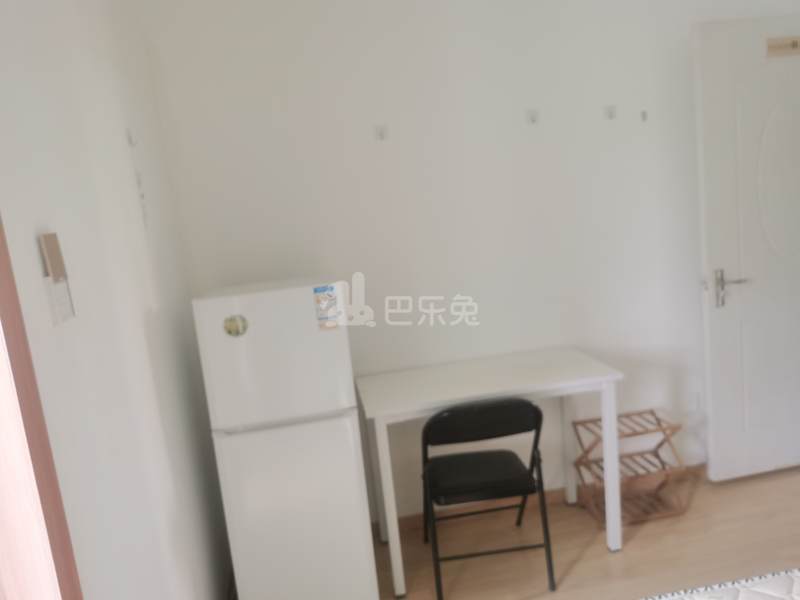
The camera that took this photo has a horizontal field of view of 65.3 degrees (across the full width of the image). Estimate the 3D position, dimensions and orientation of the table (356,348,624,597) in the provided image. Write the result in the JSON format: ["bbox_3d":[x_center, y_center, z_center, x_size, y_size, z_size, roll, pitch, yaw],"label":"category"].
[{"bbox_3d":[0.366,0.679,2.632,0.993,0.742,0.516,-7,9,-9],"label":"table"}]

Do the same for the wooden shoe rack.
[{"bbox_3d":[1.024,0.751,2.790,0.411,0.416,0.238,-7,9,-9],"label":"wooden shoe rack"}]

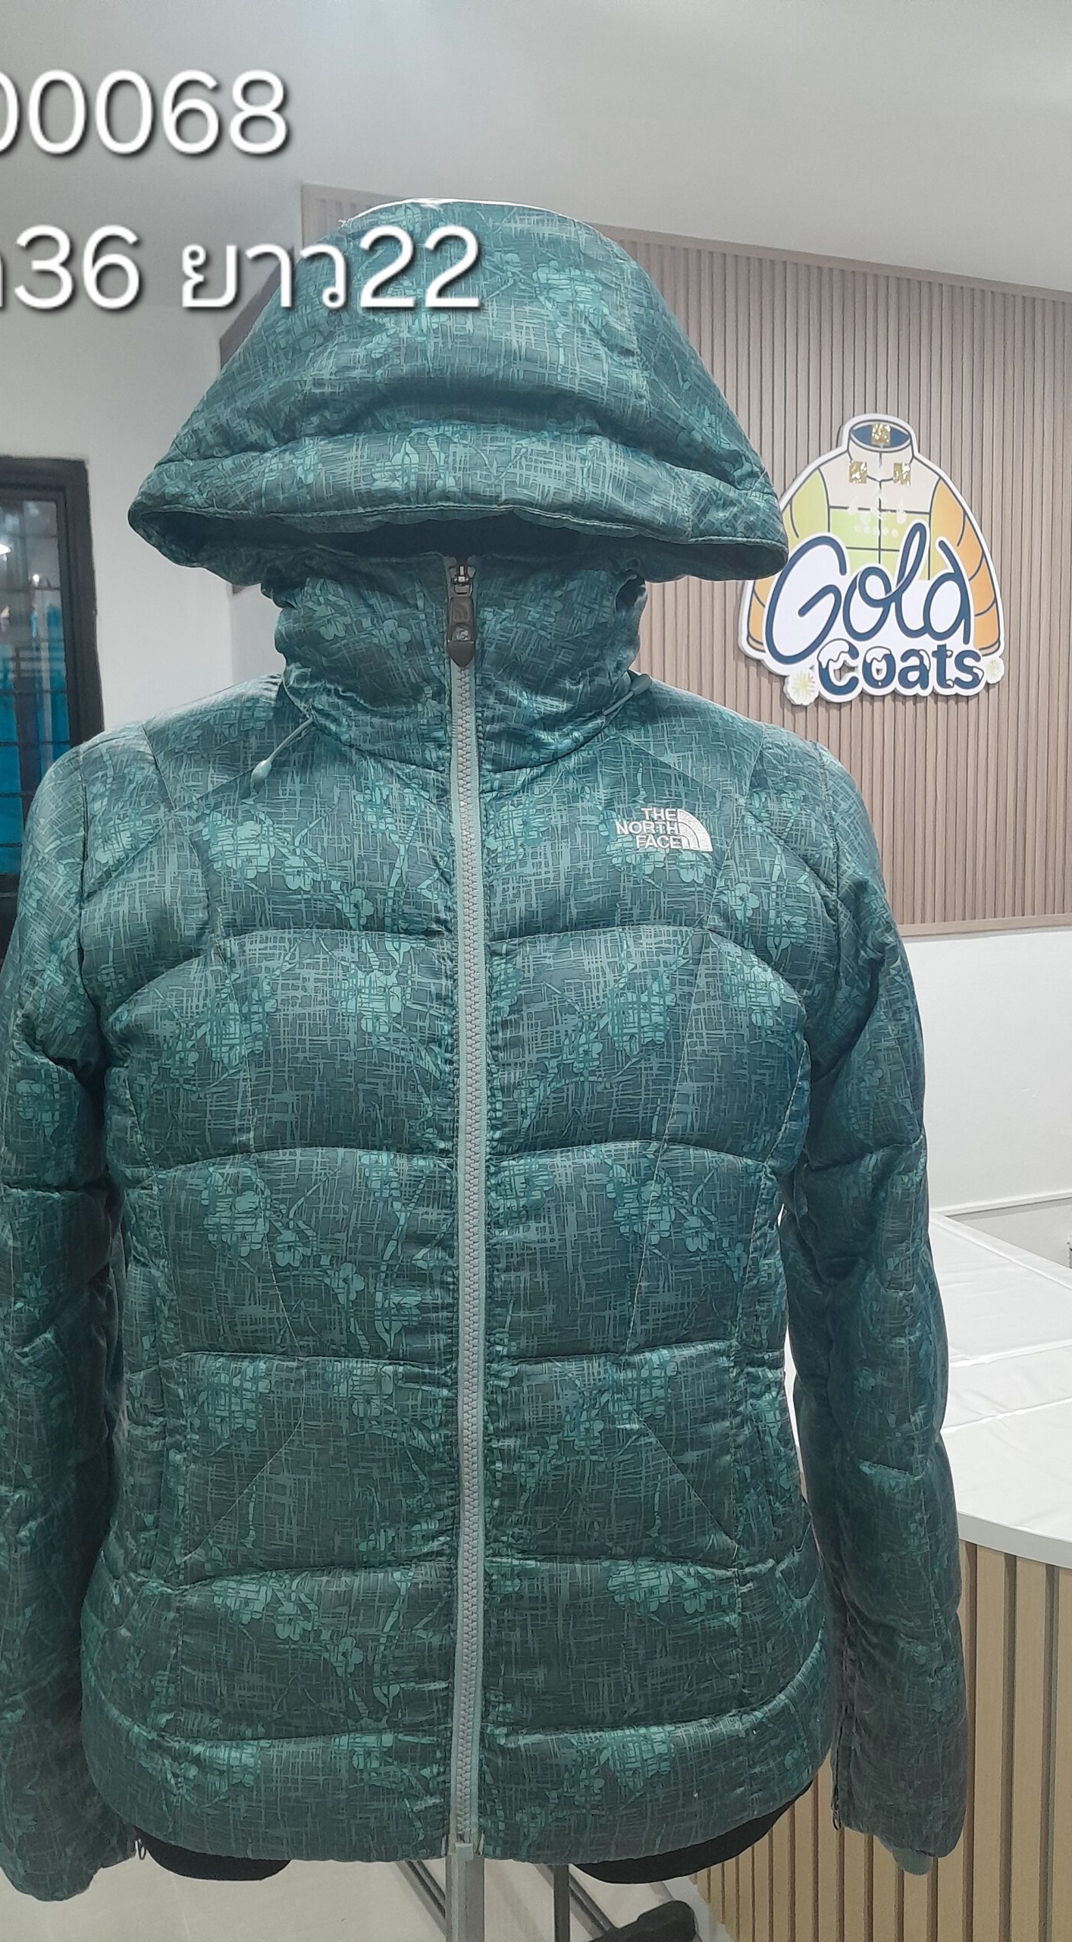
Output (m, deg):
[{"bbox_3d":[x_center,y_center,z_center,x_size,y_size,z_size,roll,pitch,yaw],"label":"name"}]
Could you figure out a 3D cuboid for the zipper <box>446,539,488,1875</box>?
[{"bbox_3d":[-0.031,0.107,0.667,0.019,0.595,0.035,0,3,-5],"label":"zipper"}]

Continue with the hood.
[{"bbox_3d":[-0.040,-0.293,0.752,0.325,0.240,0.260,-2,7,-4],"label":"hood"}]

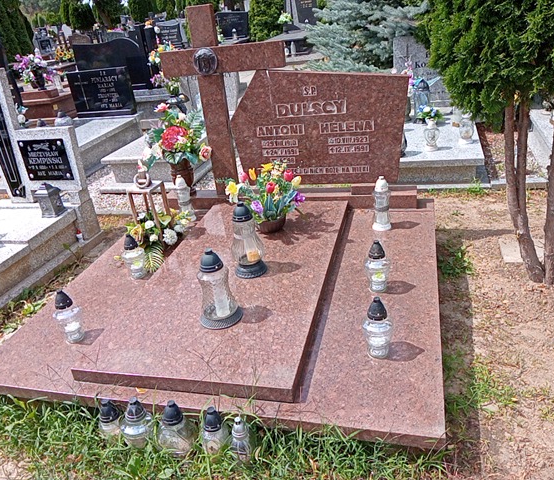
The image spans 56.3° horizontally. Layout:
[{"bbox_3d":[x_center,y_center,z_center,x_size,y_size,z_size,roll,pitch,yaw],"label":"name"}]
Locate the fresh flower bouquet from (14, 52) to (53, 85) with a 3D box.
[{"bbox_3d":[-2.992,-2.107,6.362,0.520,0.360,0.400,1,28,15],"label":"fresh flower bouquet"}]

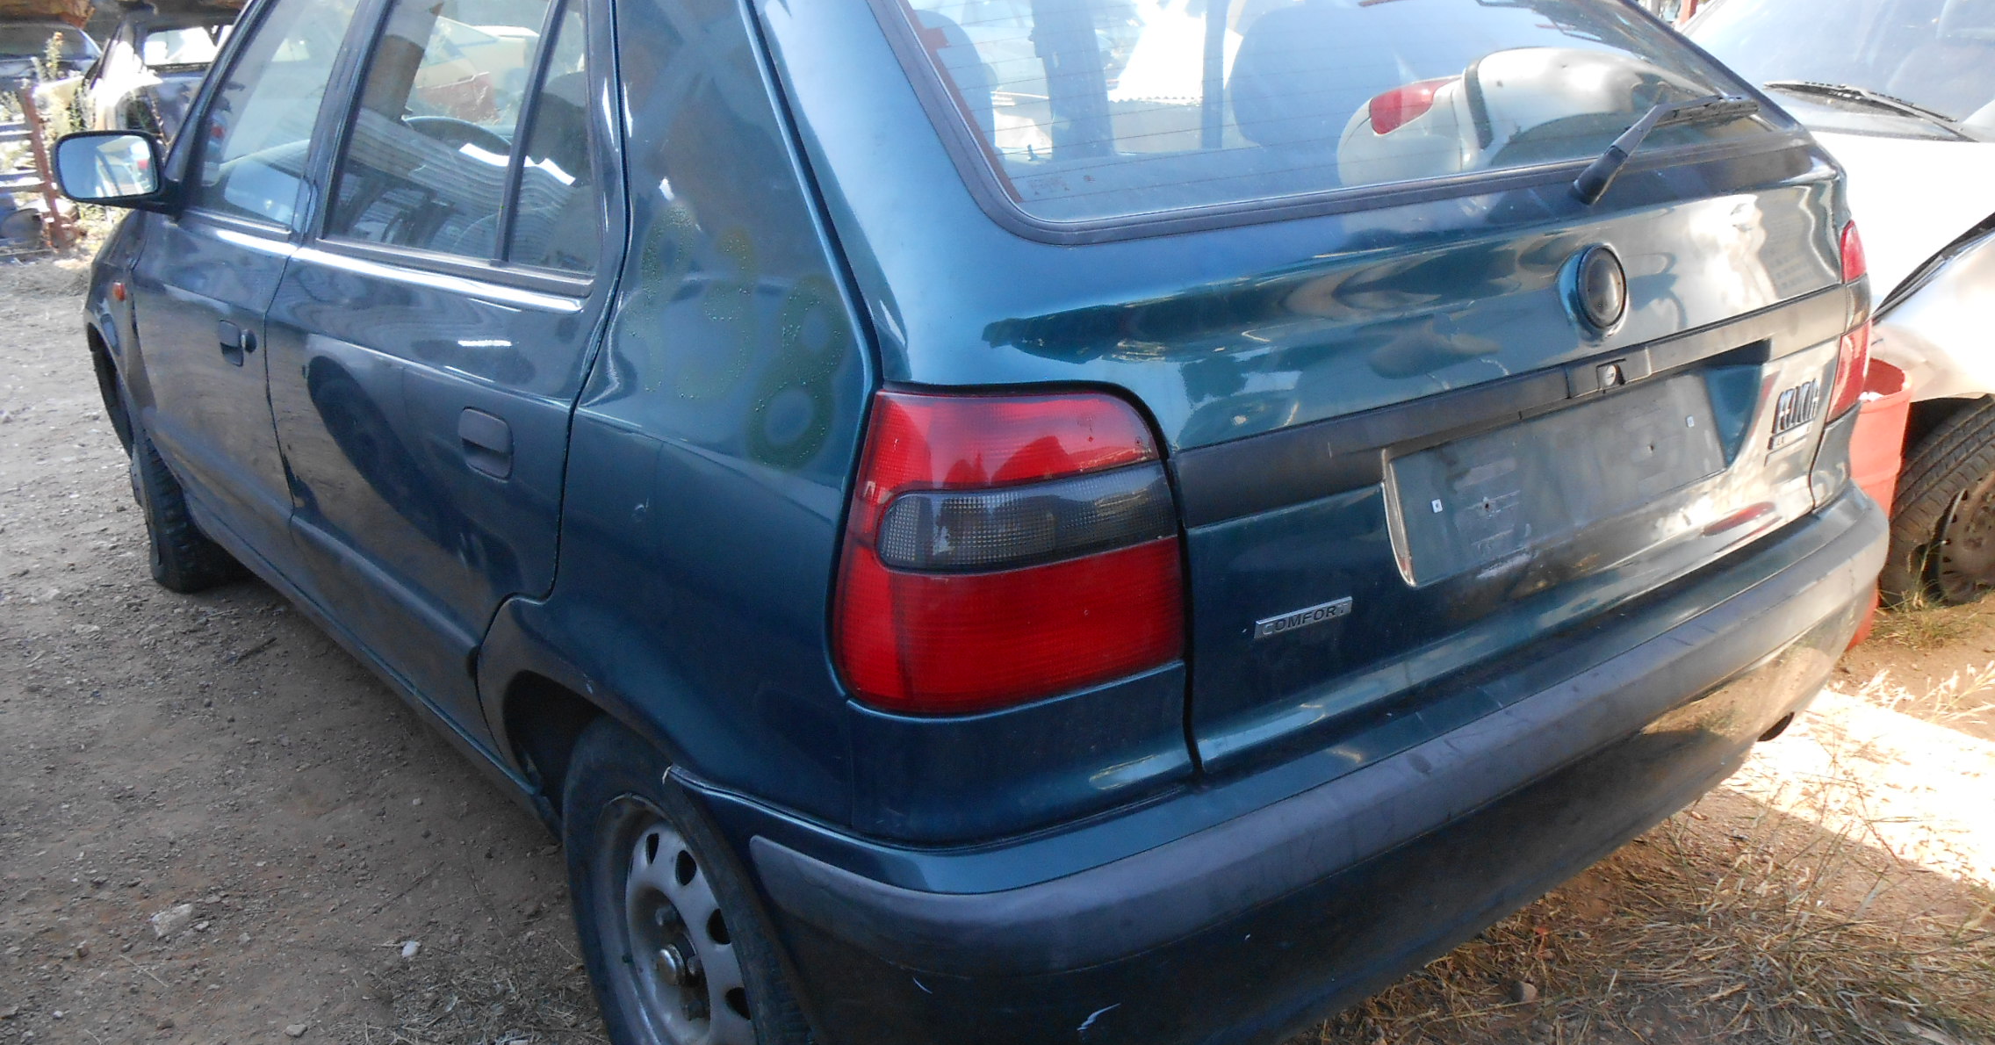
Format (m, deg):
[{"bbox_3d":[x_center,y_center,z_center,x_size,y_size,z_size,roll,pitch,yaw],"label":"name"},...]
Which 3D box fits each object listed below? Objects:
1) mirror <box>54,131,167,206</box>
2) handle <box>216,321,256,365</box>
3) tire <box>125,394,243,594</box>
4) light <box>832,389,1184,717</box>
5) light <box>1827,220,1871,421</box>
[{"bbox_3d":[-1.492,-0.594,2.513,0.170,0.125,0.090,-15,22,-37],"label":"mirror"},{"bbox_3d":[-1.133,-0.266,2.227,0.038,0.074,0.145,-15,22,-37],"label":"handle"},{"bbox_3d":[-1.872,-0.101,3.398,0.170,0.555,0.555,-11,20,-30],"label":"tire"},{"bbox_3d":[0.014,0.006,1.081,0.225,0.230,0.135,-13,21,-33],"label":"light"},{"bbox_3d":[1.039,-0.260,1.882,0.225,0.230,0.135,-17,23,-41],"label":"light"}]

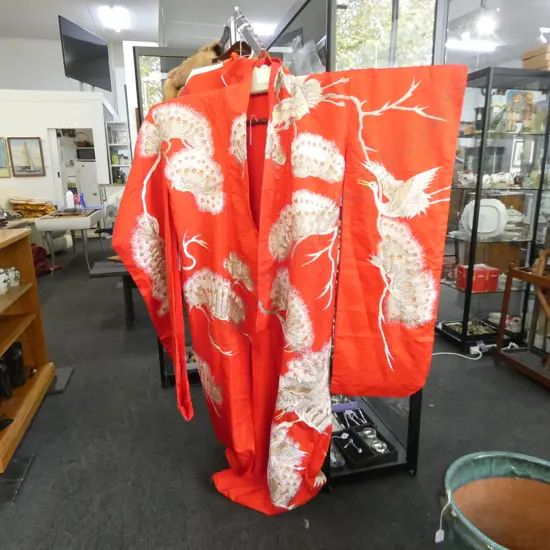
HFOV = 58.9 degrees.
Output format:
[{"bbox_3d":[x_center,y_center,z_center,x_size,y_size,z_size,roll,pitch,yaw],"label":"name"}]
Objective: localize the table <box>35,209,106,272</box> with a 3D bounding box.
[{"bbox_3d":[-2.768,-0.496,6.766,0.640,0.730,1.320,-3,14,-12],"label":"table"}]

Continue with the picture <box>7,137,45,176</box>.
[{"bbox_3d":[-4.356,-2.067,8.556,0.525,0.671,0.030,-4,14,-14],"label":"picture"}]

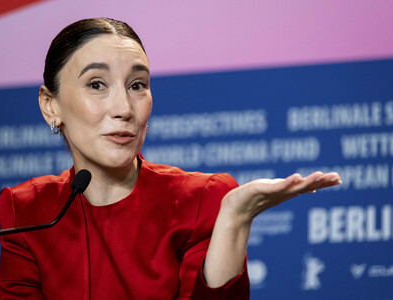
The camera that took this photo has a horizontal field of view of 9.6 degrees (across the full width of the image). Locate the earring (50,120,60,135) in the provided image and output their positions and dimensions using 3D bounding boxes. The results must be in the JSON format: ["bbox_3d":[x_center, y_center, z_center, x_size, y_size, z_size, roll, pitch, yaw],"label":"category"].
[{"bbox_3d":[-0.205,-0.032,3.380,0.005,0.019,0.016,-3,-7,30],"label":"earring"}]

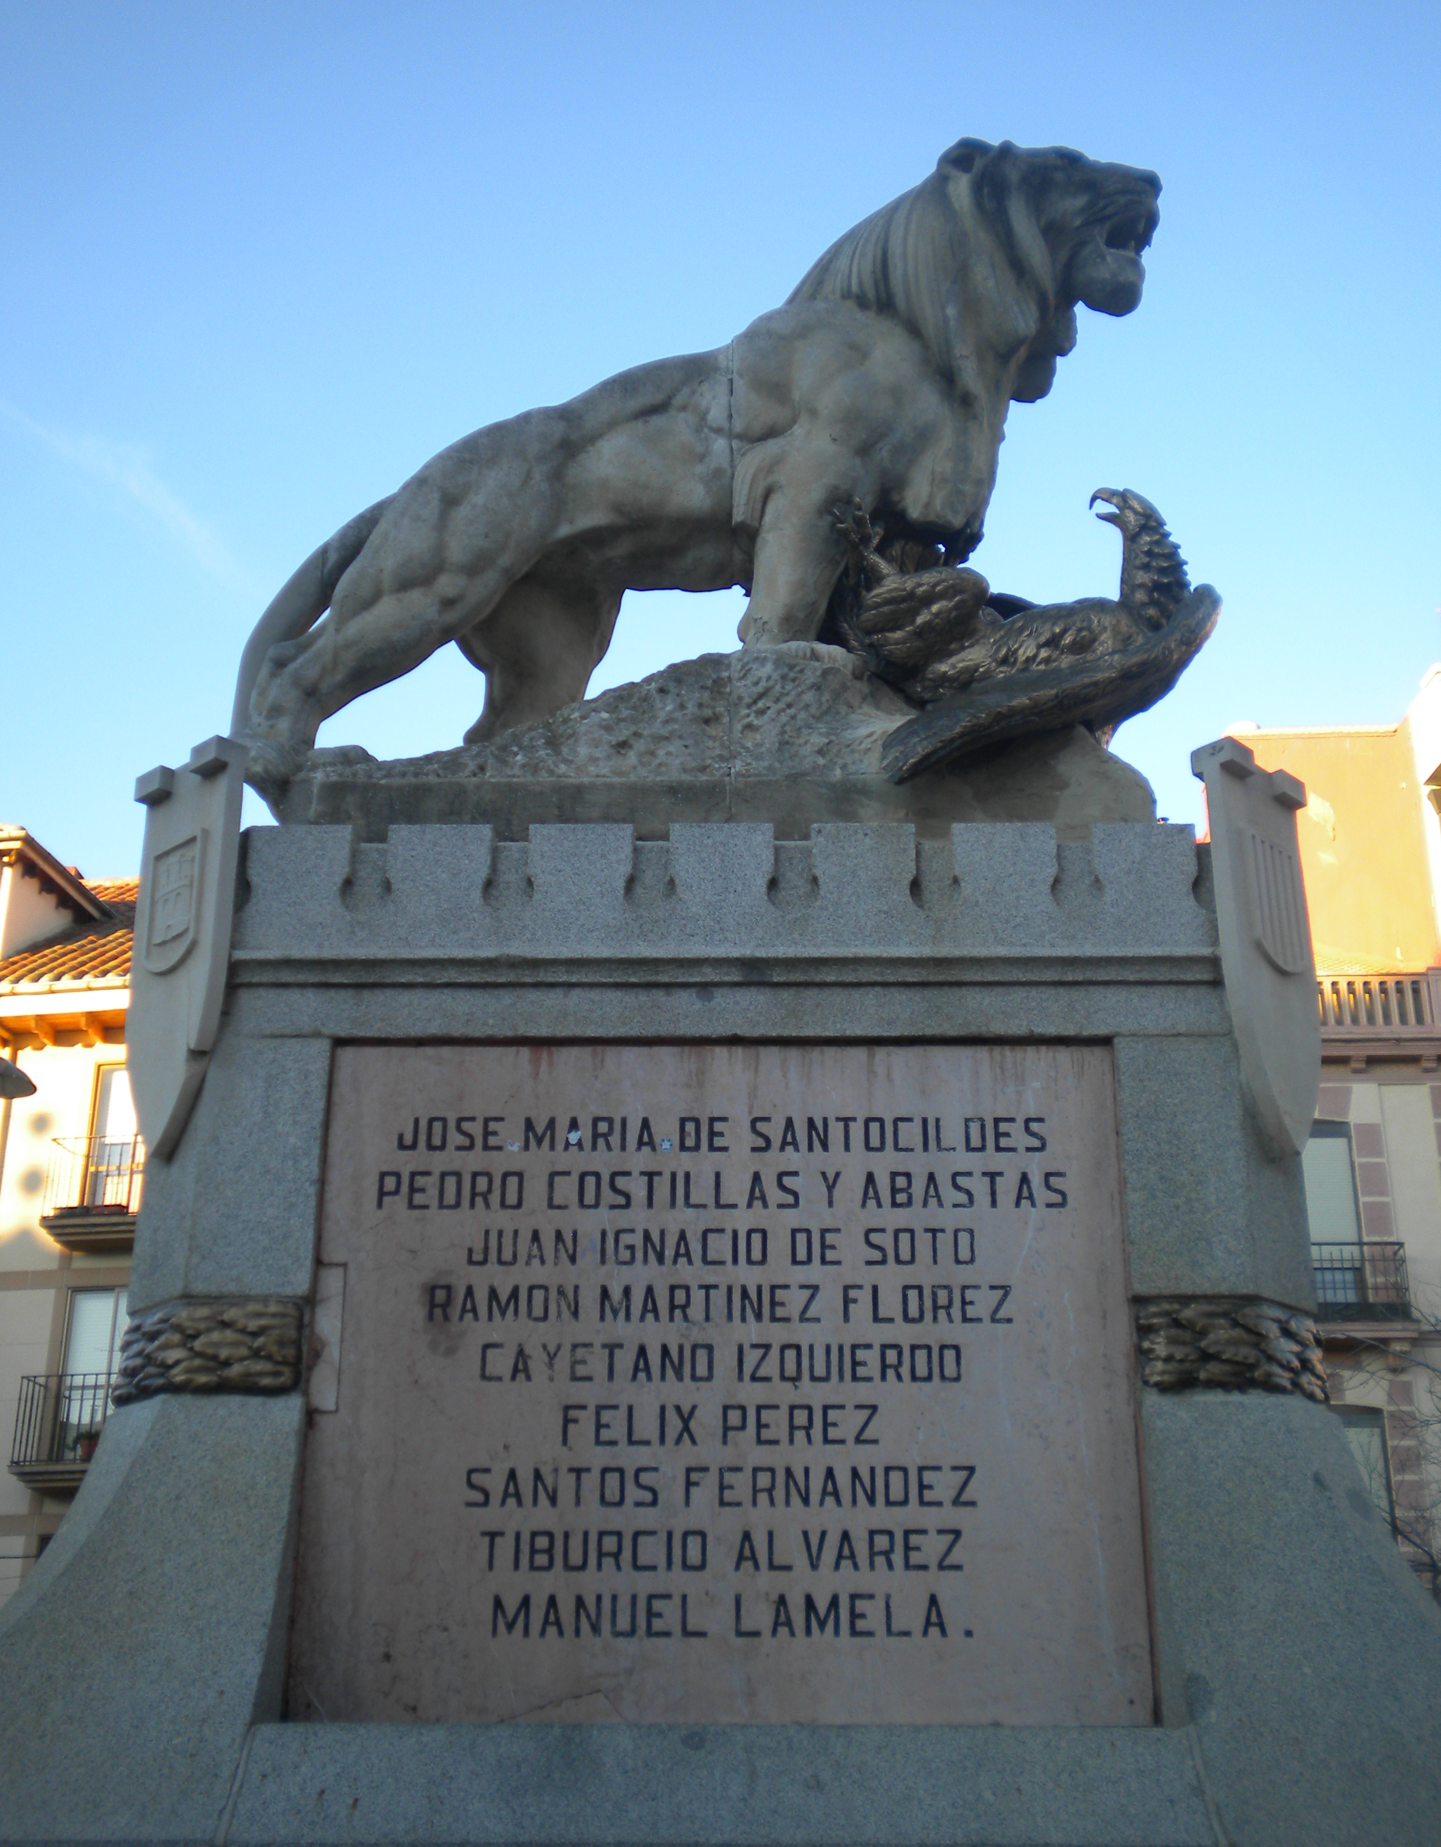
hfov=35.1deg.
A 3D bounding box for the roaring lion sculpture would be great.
[{"bbox_3d":[0.022,-1.341,6.614,2.674,2.392,0.831,0,-23,0],"label":"roaring lion sculpture"}]

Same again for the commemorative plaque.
[{"bbox_3d":[0.002,0.933,4.799,1.724,1.433,0.070,0,-23,0],"label":"commemorative plaque"}]

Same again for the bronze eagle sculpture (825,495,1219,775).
[{"bbox_3d":[0.823,-0.756,6.158,1.054,1.034,0.950,0,-23,0],"label":"bronze eagle sculpture"}]

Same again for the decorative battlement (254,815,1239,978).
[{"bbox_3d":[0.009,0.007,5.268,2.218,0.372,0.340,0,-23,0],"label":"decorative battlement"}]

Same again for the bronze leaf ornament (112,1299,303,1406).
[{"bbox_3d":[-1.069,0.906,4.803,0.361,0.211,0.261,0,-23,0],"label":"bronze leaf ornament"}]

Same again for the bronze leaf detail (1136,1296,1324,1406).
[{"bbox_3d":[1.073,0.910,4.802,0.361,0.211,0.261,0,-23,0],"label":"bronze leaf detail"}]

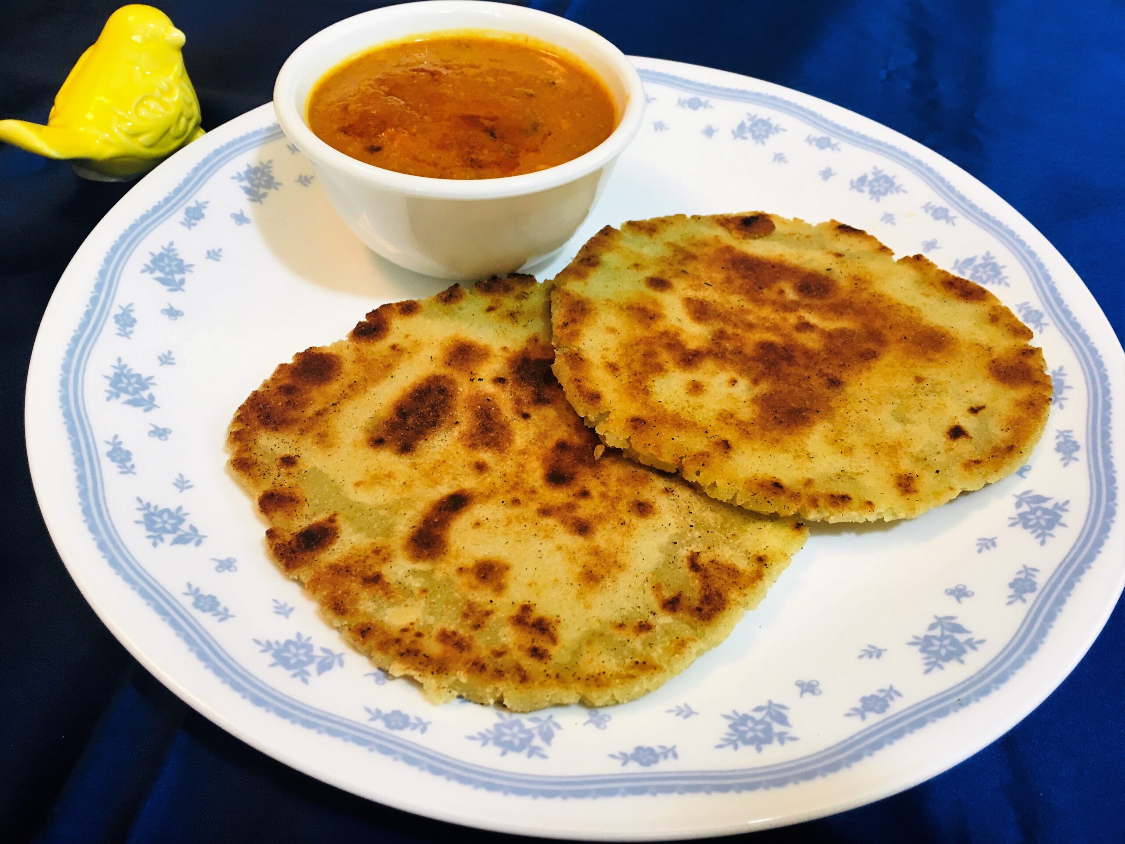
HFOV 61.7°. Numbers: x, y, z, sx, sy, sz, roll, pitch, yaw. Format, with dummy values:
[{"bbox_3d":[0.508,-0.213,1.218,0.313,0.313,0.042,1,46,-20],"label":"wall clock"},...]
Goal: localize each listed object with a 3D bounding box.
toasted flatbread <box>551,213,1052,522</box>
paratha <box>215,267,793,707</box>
[{"bbox_3d":[0.056,-0.018,0.233,0.122,0.009,0.112,4,43,0],"label":"toasted flatbread"},{"bbox_3d":[-0.009,0.009,0.214,0.126,0.009,0.121,4,47,0],"label":"paratha"}]

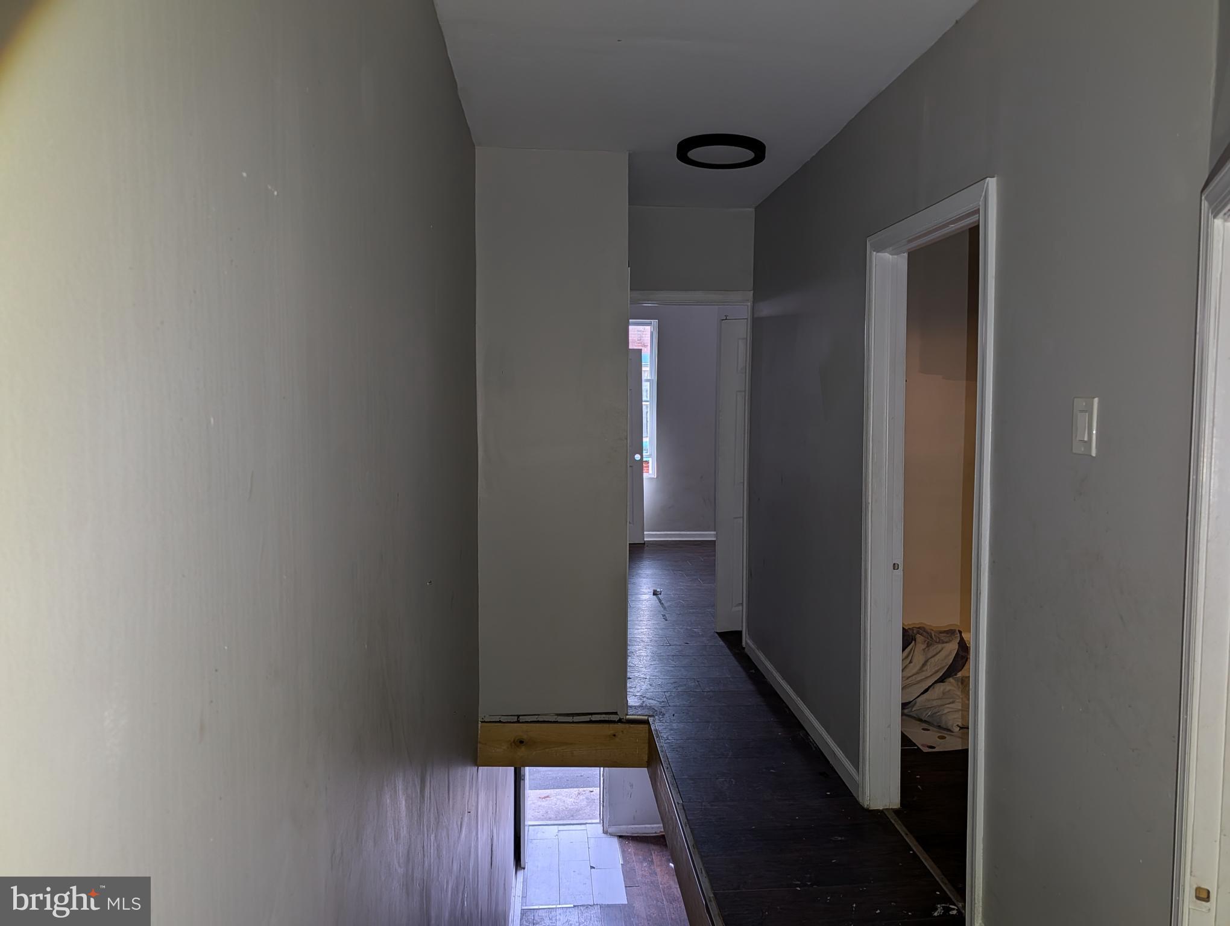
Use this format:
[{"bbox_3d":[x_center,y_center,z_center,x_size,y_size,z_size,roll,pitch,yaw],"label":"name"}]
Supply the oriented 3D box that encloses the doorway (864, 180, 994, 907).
[{"bbox_3d":[1.002,0.279,2.691,0.140,2.091,0.870,-1,4,-4],"label":"doorway"}]

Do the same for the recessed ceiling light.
[{"bbox_3d":[0.444,-1.299,3.572,0.366,0.042,0.366,-1,4,-4],"label":"recessed ceiling light"}]

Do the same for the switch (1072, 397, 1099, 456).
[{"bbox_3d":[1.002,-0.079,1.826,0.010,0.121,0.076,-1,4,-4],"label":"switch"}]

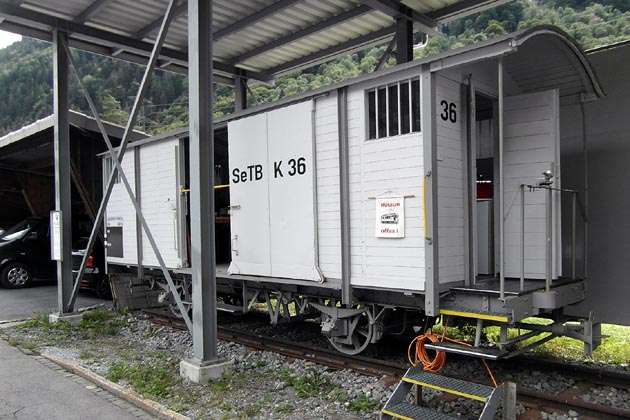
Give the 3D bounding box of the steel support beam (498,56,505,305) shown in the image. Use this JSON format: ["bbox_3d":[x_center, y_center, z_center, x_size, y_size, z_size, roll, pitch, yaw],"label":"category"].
[{"bbox_3d":[1.658,-0.281,3.740,0.037,2.130,0.037,-2,-2,41],"label":"steel support beam"}]

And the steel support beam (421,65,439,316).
[{"bbox_3d":[1.122,-0.185,4.080,0.090,2.420,0.120,-2,-2,41],"label":"steel support beam"}]

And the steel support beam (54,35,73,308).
[{"bbox_3d":[-4.389,-0.669,7.300,0.200,4.950,0.200,-2,-2,41],"label":"steel support beam"}]

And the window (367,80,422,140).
[{"bbox_3d":[0.817,-1.040,4.370,0.640,0.560,0.070,-2,-2,41],"label":"window"}]

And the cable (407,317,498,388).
[{"bbox_3d":[1.242,1.306,3.850,0.780,0.480,0.300,-2,-2,41],"label":"cable"}]

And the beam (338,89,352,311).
[{"bbox_3d":[0.337,-0.163,4.720,0.085,2.430,0.090,-2,-2,41],"label":"beam"}]

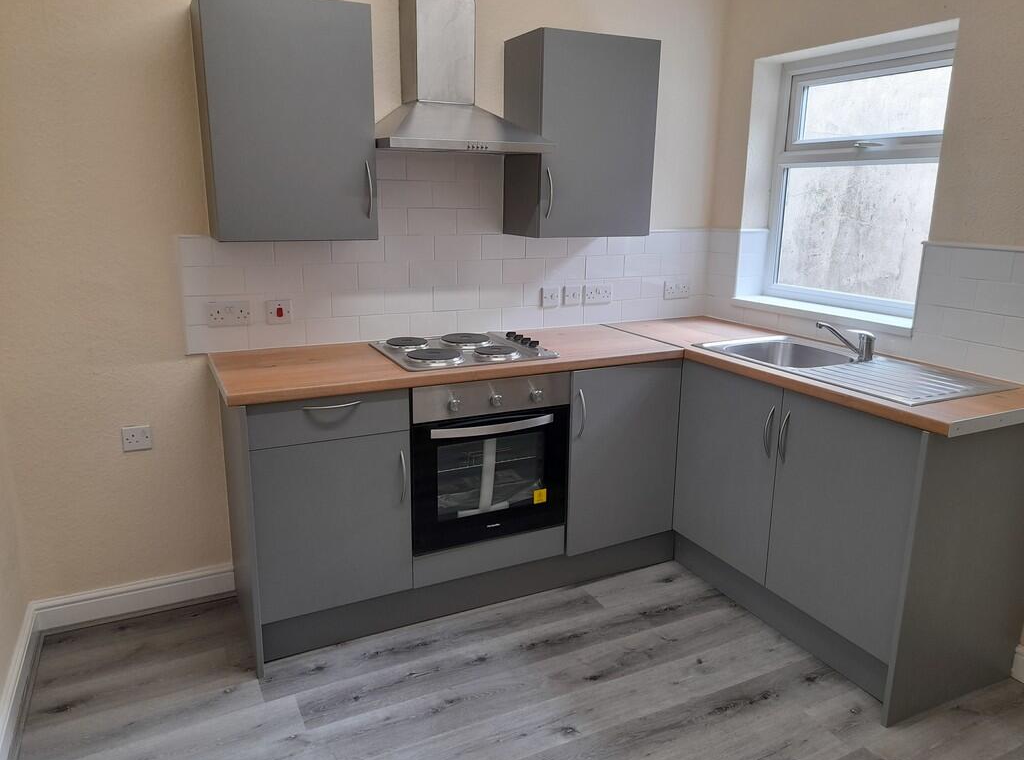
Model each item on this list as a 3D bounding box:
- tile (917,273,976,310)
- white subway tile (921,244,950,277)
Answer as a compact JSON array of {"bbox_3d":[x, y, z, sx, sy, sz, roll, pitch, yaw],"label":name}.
[{"bbox_3d":[1.463,-0.293,2.485,0.010,0.099,0.196,-6,15,-25],"label":"tile"},{"bbox_3d":[1.449,-0.405,2.516,0.010,0.098,0.100,-6,15,-26],"label":"white subway tile"}]

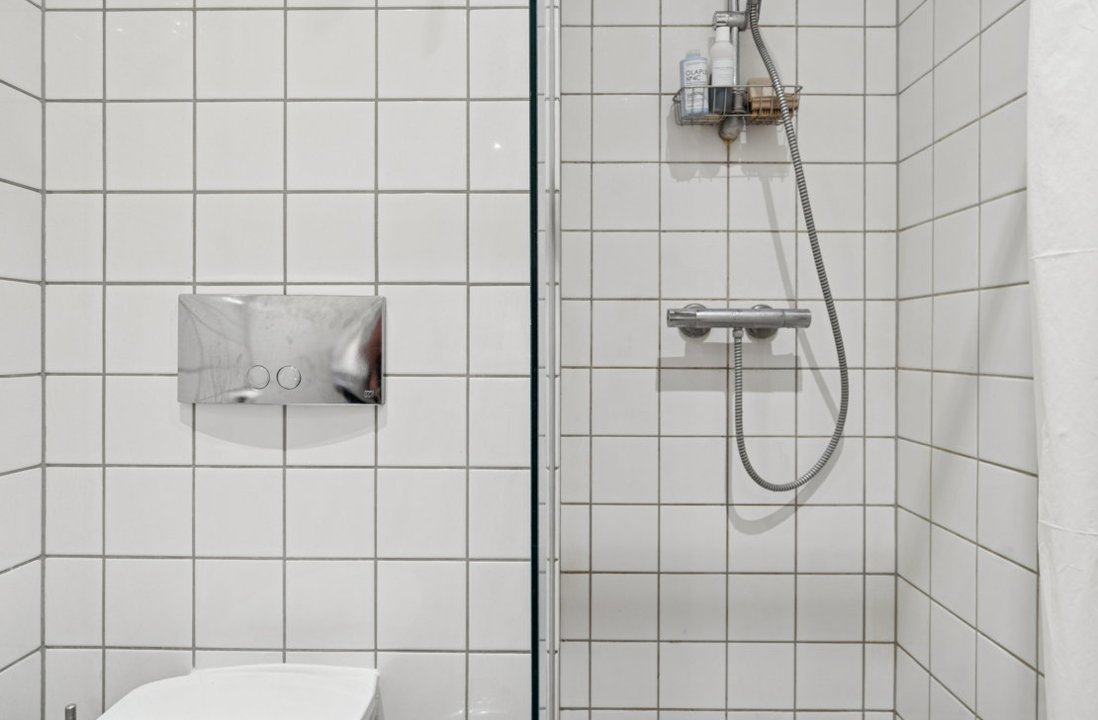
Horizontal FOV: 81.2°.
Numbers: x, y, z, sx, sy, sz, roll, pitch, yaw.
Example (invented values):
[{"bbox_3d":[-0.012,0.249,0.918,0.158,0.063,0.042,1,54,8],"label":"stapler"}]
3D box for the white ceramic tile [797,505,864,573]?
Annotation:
[{"bbox_3d":[0.627,0.401,1.429,0.149,0.149,0.010,0,0,0],"label":"white ceramic tile"}]

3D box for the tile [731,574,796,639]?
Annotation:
[{"bbox_3d":[0.466,0.543,1.411,0.147,0.147,0.010,0,0,0],"label":"tile"}]

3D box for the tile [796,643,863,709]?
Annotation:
[{"bbox_3d":[0.615,0.694,1.410,0.147,0.147,0.010,0,0,0],"label":"tile"}]

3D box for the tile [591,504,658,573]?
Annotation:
[{"bbox_3d":[0.166,0.392,1.411,0.147,0.147,0.010,0,0,0],"label":"tile"}]

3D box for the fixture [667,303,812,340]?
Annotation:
[{"bbox_3d":[0.402,-0.084,1.378,0.304,0.077,0.090,0,0,0],"label":"fixture"}]

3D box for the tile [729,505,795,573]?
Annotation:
[{"bbox_3d":[0.475,0.400,1.429,0.149,0.149,0.010,0,0,0],"label":"tile"}]

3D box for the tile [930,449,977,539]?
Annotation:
[{"bbox_3d":[0.775,0.253,1.219,0.010,0.149,0.146,0,0,1],"label":"tile"}]

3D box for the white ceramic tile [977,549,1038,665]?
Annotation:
[{"bbox_3d":[0.757,0.401,1.056,0.010,0.146,0.146,0,1,2],"label":"white ceramic tile"}]

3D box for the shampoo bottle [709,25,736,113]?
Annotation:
[{"bbox_3d":[0.363,-0.603,1.335,0.051,0.178,0.051,0,0,0],"label":"shampoo bottle"}]

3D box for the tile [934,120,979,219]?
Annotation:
[{"bbox_3d":[0.765,-0.352,1.200,0.010,0.147,0.143,0,0,1],"label":"tile"}]

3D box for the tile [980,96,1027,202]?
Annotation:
[{"bbox_3d":[0.757,-0.348,1.042,0.010,0.146,0.146,0,1,2],"label":"tile"}]

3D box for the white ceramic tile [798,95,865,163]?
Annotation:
[{"bbox_3d":[0.630,-0.516,1.429,0.149,0.149,0.010,0,0,0],"label":"white ceramic tile"}]

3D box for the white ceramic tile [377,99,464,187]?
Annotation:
[{"bbox_3d":[-0.207,-0.350,1.050,0.146,0.146,0.010,0,0,1],"label":"white ceramic tile"}]

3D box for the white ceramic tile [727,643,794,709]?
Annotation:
[{"bbox_3d":[0.465,0.693,1.411,0.147,0.147,0.010,0,0,0],"label":"white ceramic tile"}]

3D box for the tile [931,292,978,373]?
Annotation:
[{"bbox_3d":[0.775,-0.051,1.216,0.010,0.149,0.146,0,0,1],"label":"tile"}]

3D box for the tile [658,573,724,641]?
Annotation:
[{"bbox_3d":[0.316,0.543,1.411,0.147,0.147,0.010,0,0,0],"label":"tile"}]

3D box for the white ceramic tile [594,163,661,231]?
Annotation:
[{"bbox_3d":[0.169,-0.359,1.411,0.146,0.146,0.010,0,0,0],"label":"white ceramic tile"}]

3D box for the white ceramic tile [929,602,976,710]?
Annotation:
[{"bbox_3d":[0.775,0.561,1.223,0.010,0.149,0.146,0,0,1],"label":"white ceramic tile"}]

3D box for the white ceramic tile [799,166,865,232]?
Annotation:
[{"bbox_3d":[0.619,-0.358,1.411,0.147,0.147,0.010,0,0,0],"label":"white ceramic tile"}]

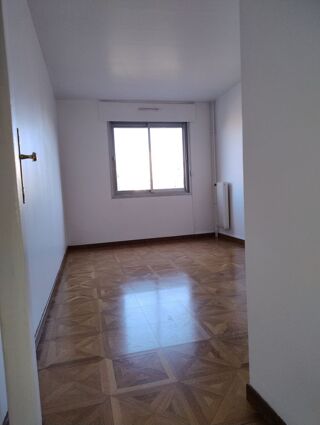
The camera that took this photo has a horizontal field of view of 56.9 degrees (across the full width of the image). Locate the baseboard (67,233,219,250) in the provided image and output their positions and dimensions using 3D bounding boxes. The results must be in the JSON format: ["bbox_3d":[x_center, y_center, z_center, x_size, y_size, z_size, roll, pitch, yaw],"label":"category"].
[{"bbox_3d":[-0.222,0.519,5.278,2.731,0.073,0.020,-4,5,-14],"label":"baseboard"}]

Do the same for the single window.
[{"bbox_3d":[-0.150,-0.931,5.246,1.463,1.299,0.100,-4,5,-14],"label":"single window"}]

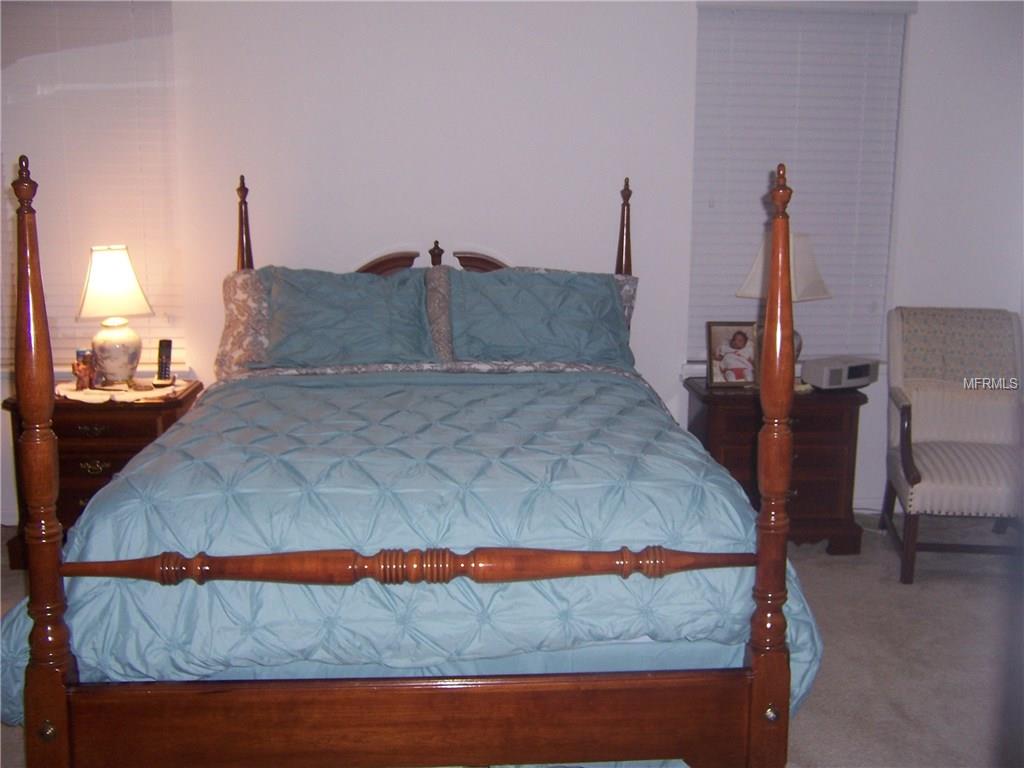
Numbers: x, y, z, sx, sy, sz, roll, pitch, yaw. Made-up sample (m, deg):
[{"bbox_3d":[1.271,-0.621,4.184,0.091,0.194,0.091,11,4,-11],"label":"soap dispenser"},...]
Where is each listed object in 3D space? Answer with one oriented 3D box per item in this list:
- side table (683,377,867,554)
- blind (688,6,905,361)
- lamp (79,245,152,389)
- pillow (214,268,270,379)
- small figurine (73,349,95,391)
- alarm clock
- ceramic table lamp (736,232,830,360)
[{"bbox_3d":[1.094,0.340,4.158,0.655,0.655,0.430,0,9,-3],"label":"side table"},{"bbox_3d":[1.236,-0.852,4.262,0.902,1.523,0.055,0,9,-3],"label":"blind"},{"bbox_3d":[-1.639,-0.281,4.030,0.280,0.575,0.280,-2,10,-11],"label":"lamp"},{"bbox_3d":[-0.788,-0.246,3.946,0.780,0.450,0.180,0,-9,-3],"label":"pillow"},{"bbox_3d":[-1.736,-0.059,3.960,0.085,0.165,0.070,-3,10,-18],"label":"small figurine"},{"bbox_3d":[1.401,-0.046,4.175,0.275,0.100,0.145,-4,10,-22],"label":"alarm clock"},{"bbox_3d":[1.134,-0.308,4.087,0.275,0.645,0.275,9,13,41],"label":"ceramic table lamp"}]

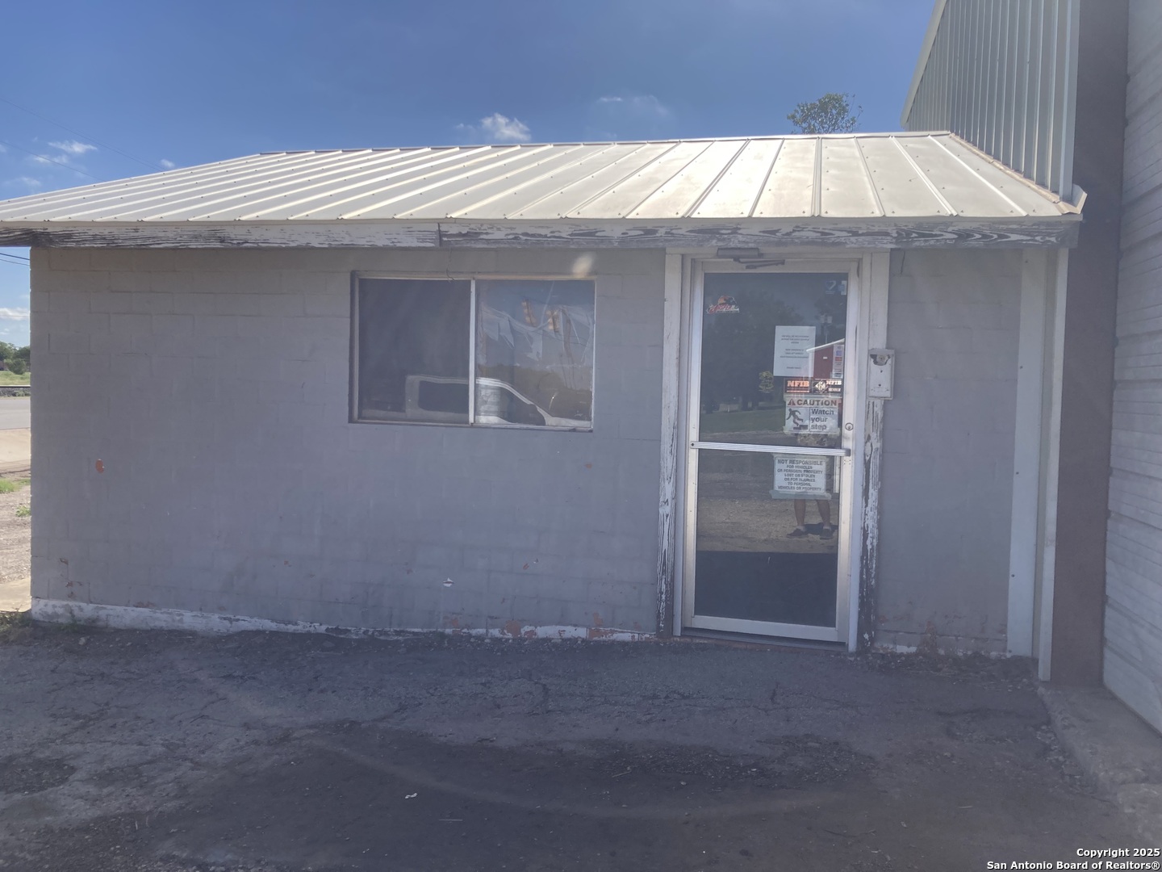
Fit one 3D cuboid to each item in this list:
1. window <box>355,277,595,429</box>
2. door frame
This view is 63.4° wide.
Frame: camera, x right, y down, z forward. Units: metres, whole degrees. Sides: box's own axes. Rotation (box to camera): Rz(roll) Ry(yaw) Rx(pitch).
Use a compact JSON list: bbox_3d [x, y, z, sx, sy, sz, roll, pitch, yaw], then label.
[{"bbox_3d":[-0.664,-0.503,5.659,1.522,0.899,0.090,2,3,12],"label":"window"},{"bbox_3d":[1.062,0.072,5.276,1.208,2.186,0.140,2,3,12],"label":"door frame"}]

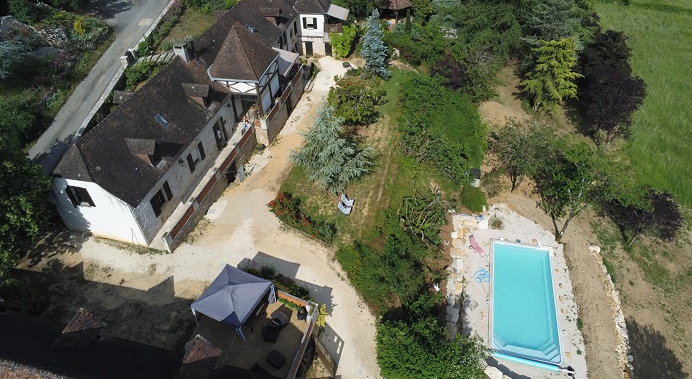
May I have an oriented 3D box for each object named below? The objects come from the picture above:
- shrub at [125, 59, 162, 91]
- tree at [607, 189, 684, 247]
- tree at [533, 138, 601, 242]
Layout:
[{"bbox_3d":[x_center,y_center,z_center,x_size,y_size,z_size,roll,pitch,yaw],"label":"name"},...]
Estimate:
[{"bbox_3d":[-20.850,-11.733,47.447,3.400,2.600,3.300,-2,39,2],"label":"shrub"},{"bbox_3d":[19.821,2.370,31.001,4.300,4.100,4.300,-2,39,2],"label":"tree"},{"bbox_3d":[14.457,0.677,30.015,4.700,7.000,4.700,-1,44,0],"label":"tree"}]

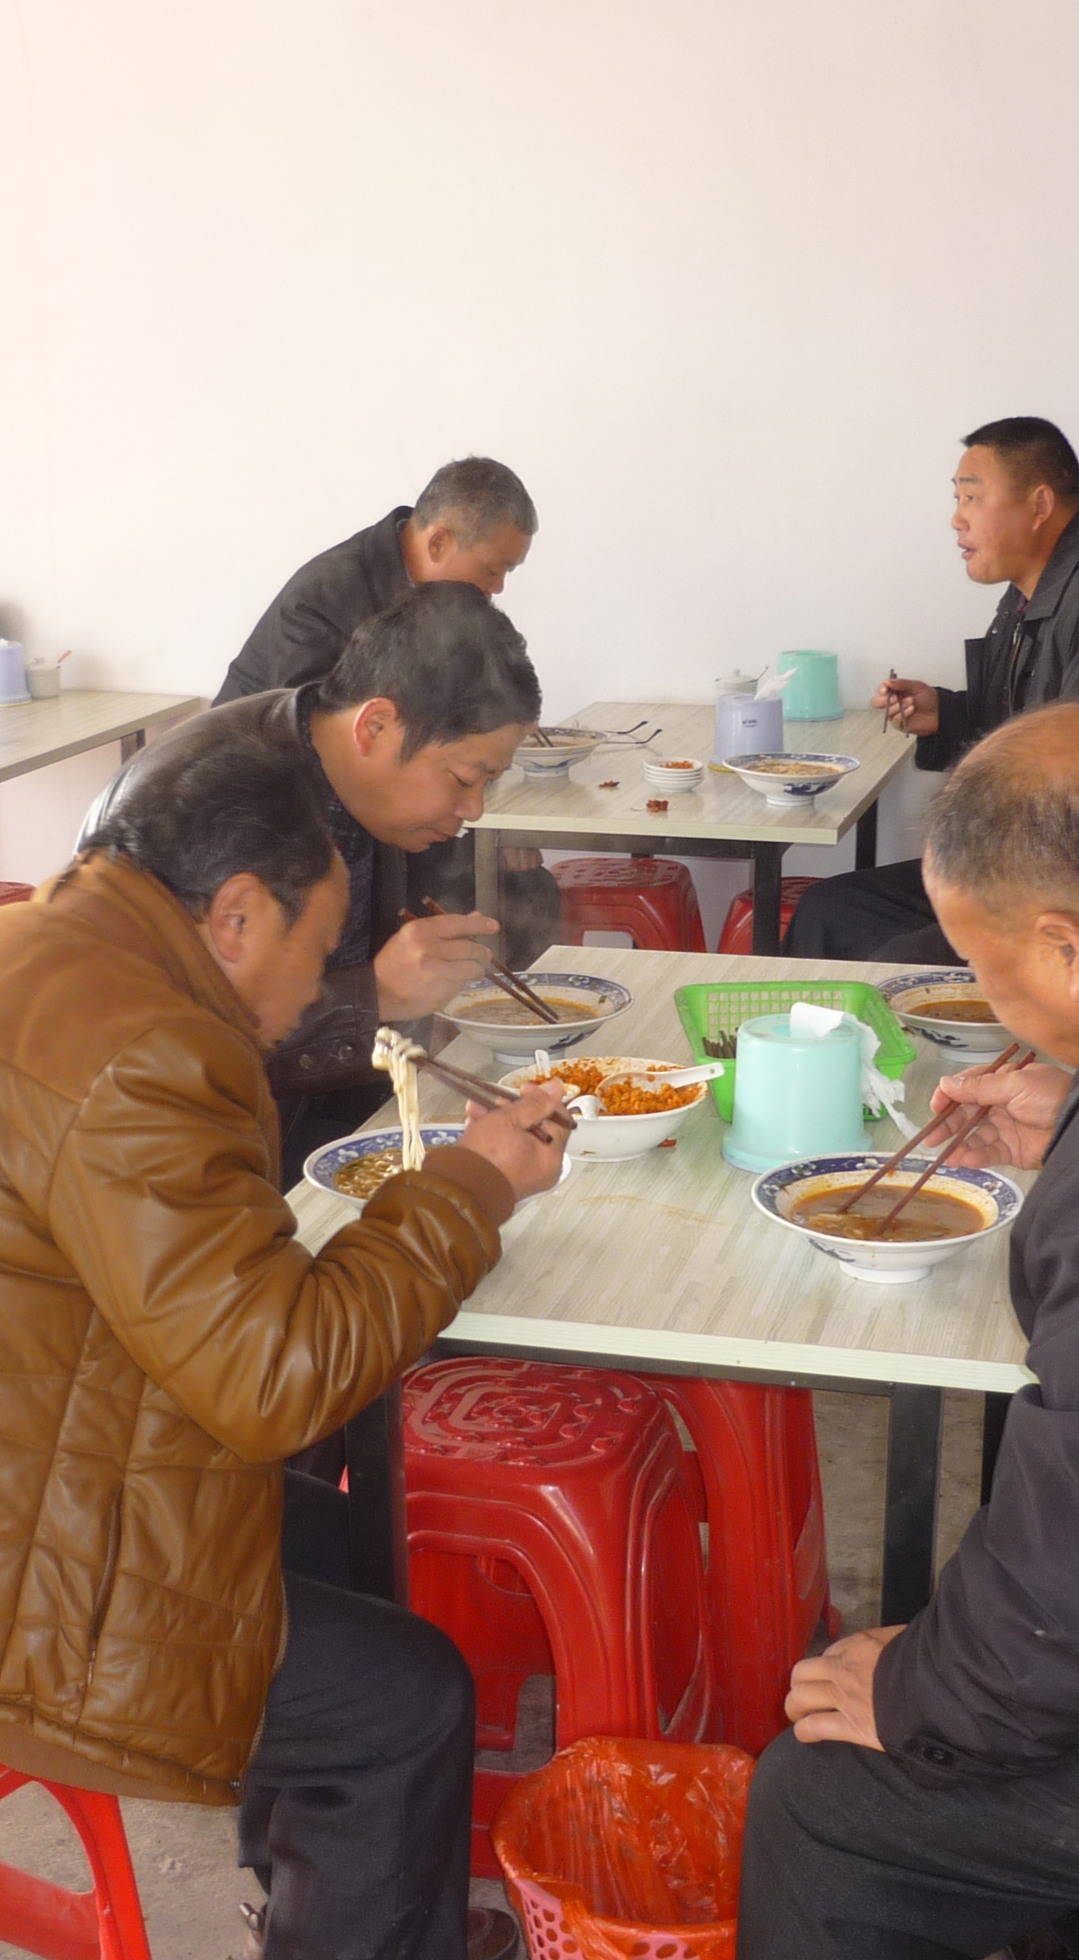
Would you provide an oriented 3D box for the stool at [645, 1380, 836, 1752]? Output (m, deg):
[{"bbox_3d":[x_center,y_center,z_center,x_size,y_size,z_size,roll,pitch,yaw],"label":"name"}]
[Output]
[{"bbox_3d":[0.154,0.578,2.796,0.335,0.475,0.335,4,15,16],"label":"stool"}]

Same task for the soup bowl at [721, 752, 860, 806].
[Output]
[{"bbox_3d":[0.414,-0.332,4.140,0.222,0.066,0.222,0,15,0],"label":"soup bowl"}]

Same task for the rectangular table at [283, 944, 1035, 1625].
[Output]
[{"bbox_3d":[0.211,0.485,2.622,0.706,0.742,1.204,3,15,14],"label":"rectangular table"}]

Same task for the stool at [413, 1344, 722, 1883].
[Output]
[{"bbox_3d":[-0.018,0.653,2.518,0.335,0.475,0.335,2,15,11],"label":"stool"}]

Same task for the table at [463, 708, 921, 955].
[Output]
[{"bbox_3d":[0.294,-0.044,4.638,0.706,0.742,1.204,4,15,15],"label":"table"}]

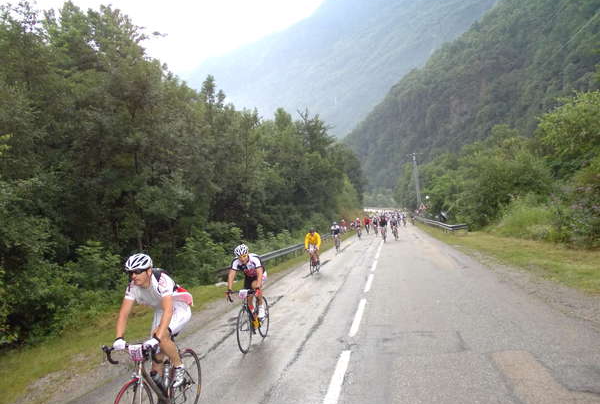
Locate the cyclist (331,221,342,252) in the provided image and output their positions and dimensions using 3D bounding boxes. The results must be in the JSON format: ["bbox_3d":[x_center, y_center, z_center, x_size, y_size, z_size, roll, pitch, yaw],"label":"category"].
[{"bbox_3d":[1.785,1.761,23.800,0.550,1.580,1.680,-6,-2,11],"label":"cyclist"}]

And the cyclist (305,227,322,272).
[{"bbox_3d":[0.471,1.662,16.700,0.550,1.600,1.680,-6,-2,11],"label":"cyclist"}]

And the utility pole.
[{"bbox_3d":[16.464,-2.102,68.000,1.900,9.200,0.350,-5,-2,10],"label":"utility pole"}]

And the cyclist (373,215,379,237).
[{"bbox_3d":[5.763,1.896,36.800,0.550,1.580,1.680,-6,-2,11],"label":"cyclist"}]

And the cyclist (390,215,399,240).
[{"bbox_3d":[6.049,1.667,31.000,0.550,1.580,1.680,-6,-2,11],"label":"cyclist"}]

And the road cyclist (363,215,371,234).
[{"bbox_3d":[5.954,1.994,43.000,0.550,1.580,1.680,-6,-2,11],"label":"road cyclist"}]

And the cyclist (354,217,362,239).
[{"bbox_3d":[4.135,1.842,34.096,0.520,1.500,1.450,-5,-2,10],"label":"cyclist"}]

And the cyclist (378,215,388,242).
[{"bbox_3d":[5.054,1.643,29.200,0.550,1.580,1.680,-6,-2,11],"label":"cyclist"}]

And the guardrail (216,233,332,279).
[{"bbox_3d":[-0.300,2.549,24.942,0.300,0.680,20.000,-6,-2,12],"label":"guardrail"}]

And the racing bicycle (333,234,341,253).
[{"bbox_3d":[1.827,1.956,23.384,0.430,1.000,1.650,-5,-2,10],"label":"racing bicycle"}]

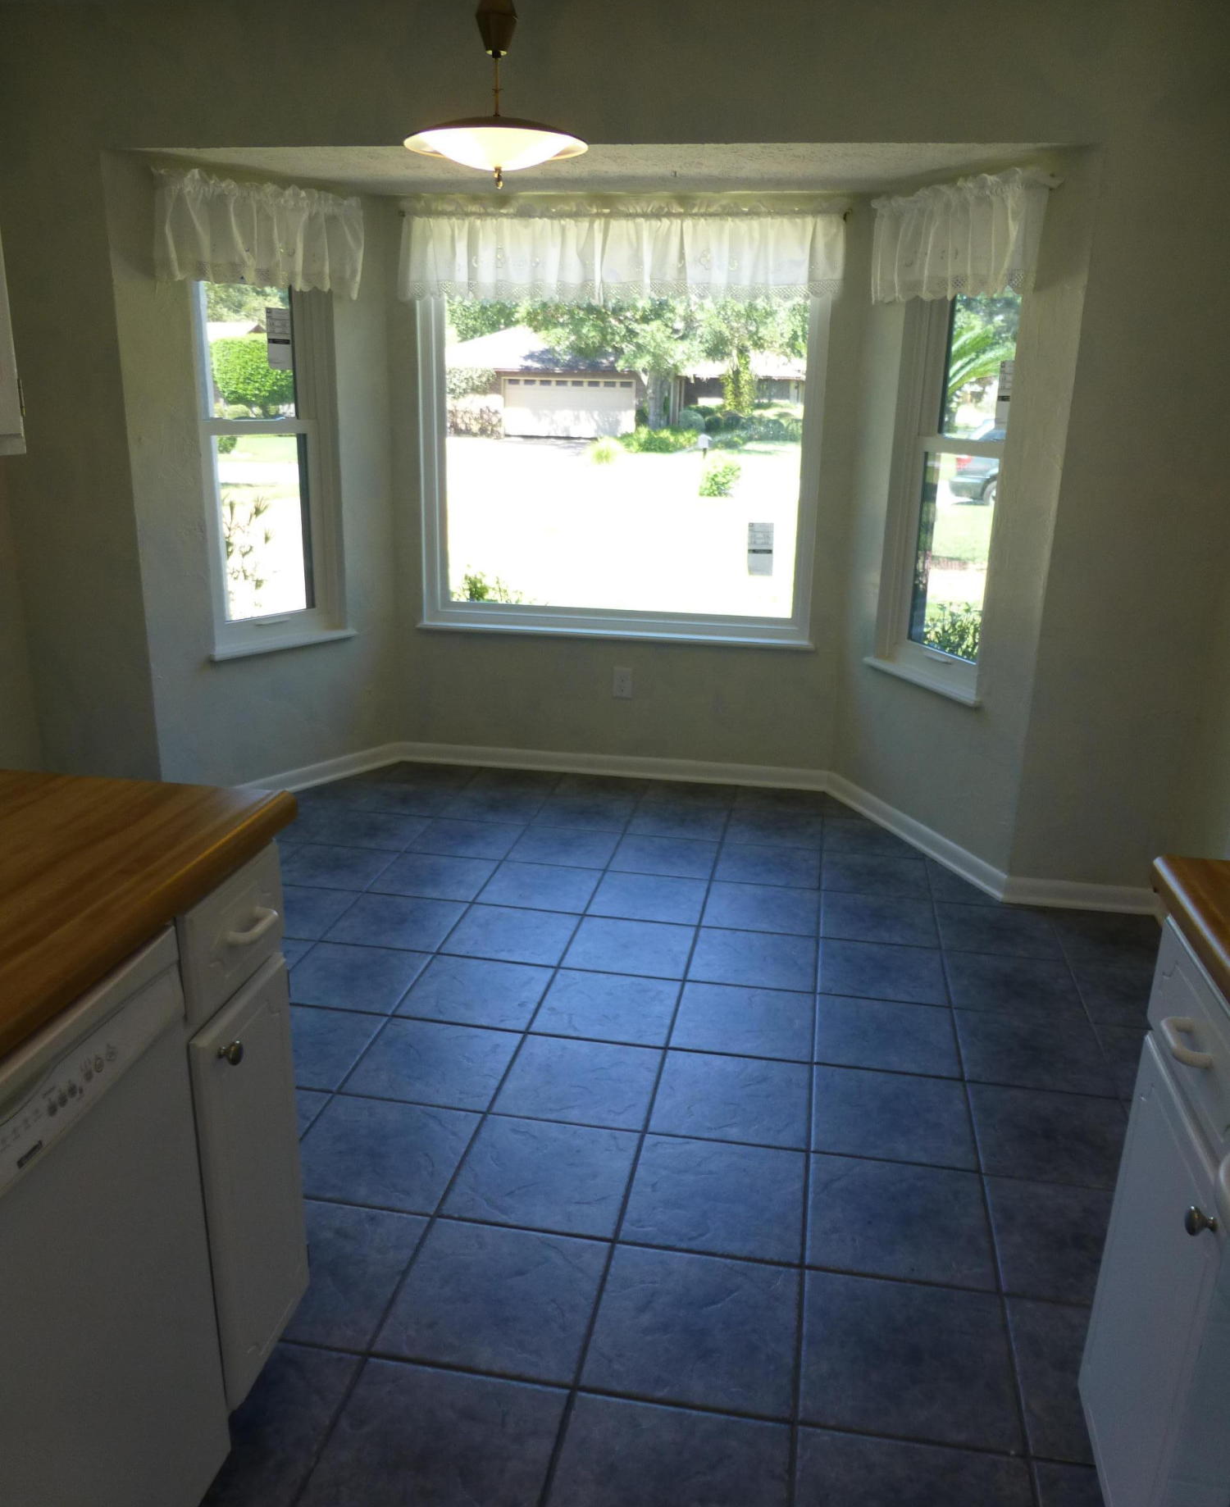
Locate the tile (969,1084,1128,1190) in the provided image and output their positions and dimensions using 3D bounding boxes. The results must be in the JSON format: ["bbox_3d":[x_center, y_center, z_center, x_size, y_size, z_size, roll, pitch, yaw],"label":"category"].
[{"bbox_3d":[0.905,0.791,2.344,0.319,0.010,0.319,4,17,10],"label":"tile"}]

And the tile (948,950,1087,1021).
[{"bbox_3d":[1.031,0.605,2.954,0.319,0.010,0.319,4,17,10],"label":"tile"}]

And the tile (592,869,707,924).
[{"bbox_3d":[0.108,0.442,3.457,0.327,0.011,0.327,4,17,10],"label":"tile"}]

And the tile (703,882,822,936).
[{"bbox_3d":[0.435,0.460,3.357,0.314,0.010,0.314,4,18,10],"label":"tile"}]

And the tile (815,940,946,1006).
[{"bbox_3d":[0.705,0.581,3.010,0.319,0.010,0.319,4,17,10],"label":"tile"}]

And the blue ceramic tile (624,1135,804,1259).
[{"bbox_3d":[0.195,0.837,2.148,0.319,0.010,0.319,4,17,10],"label":"blue ceramic tile"}]

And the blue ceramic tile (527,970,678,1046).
[{"bbox_3d":[-0.014,0.631,2.819,0.327,0.011,0.327,4,17,10],"label":"blue ceramic tile"}]

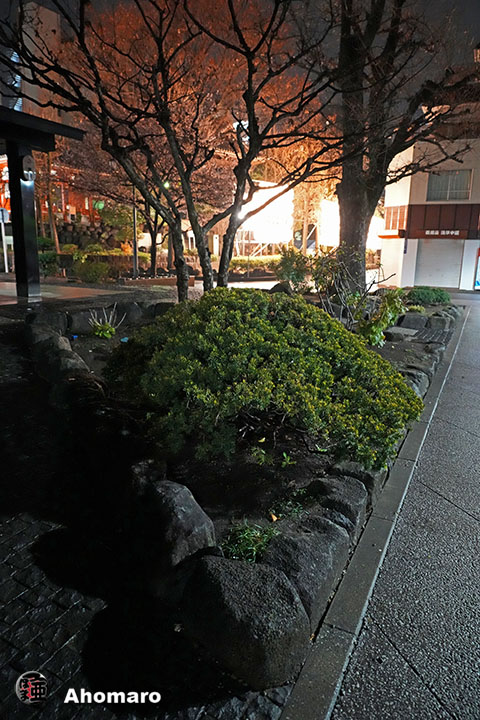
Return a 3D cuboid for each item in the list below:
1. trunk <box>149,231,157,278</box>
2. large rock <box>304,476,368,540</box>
[{"bbox_3d":[-4.375,-5.275,24.000,0.360,2.340,0.360,1,12,0],"label":"trunk"},{"bbox_3d":[0.551,0.810,2.749,0.330,0.220,0.460,7,13,26],"label":"large rock"}]

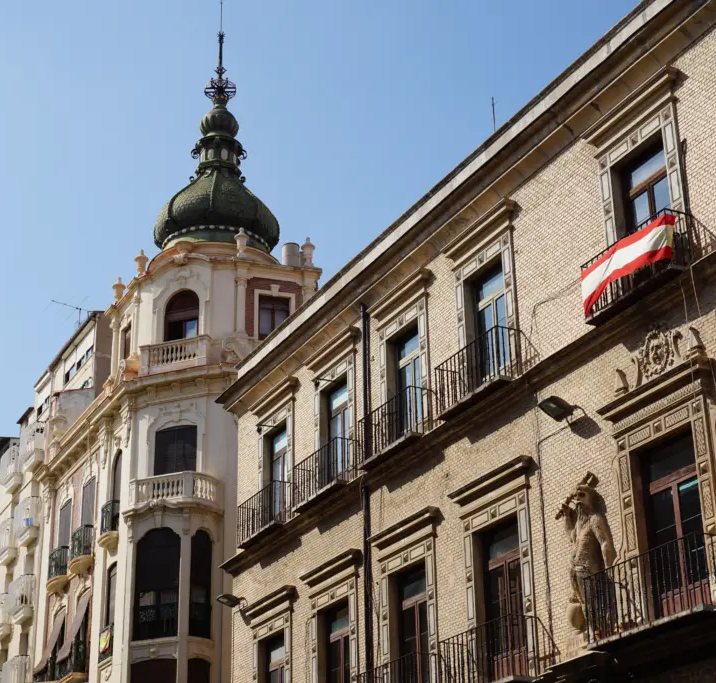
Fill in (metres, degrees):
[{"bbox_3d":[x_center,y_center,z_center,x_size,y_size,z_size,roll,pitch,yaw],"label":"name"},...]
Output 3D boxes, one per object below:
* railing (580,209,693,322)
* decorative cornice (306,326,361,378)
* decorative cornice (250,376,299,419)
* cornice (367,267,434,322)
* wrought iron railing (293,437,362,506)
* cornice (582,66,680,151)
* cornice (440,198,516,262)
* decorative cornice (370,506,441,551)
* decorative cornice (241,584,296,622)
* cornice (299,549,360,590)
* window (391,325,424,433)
[{"bbox_3d":[4.393,-1.130,22.849,0.520,1.009,2.162,11,-27,-25],"label":"railing"},{"bbox_3d":[-0.612,0.257,33.255,0.232,0.310,2.408,11,-27,-25],"label":"decorative cornice"},{"bbox_3d":[-2.105,1.447,35.860,0.232,0.310,2.408,11,-27,-25],"label":"decorative cornice"},{"bbox_3d":[0.854,-0.912,30.696,0.232,0.310,2.408,11,-27,-25],"label":"cornice"},{"bbox_3d":[-0.734,2.959,32.010,0.545,0.969,2.147,11,-27,-25],"label":"wrought iron railing"},{"bbox_3d":[4.509,-3.827,24.315,0.232,0.310,2.408,11,-27,-25],"label":"cornice"},{"bbox_3d":[2.306,-2.070,28.160,0.232,0.310,2.408,11,-27,-25],"label":"cornice"},{"bbox_3d":[0.871,3.722,28.467,0.280,0.288,2.524,11,-27,-25],"label":"decorative cornice"},{"bbox_3d":[-2.095,6.129,33.881,0.232,0.276,2.491,11,-27,-25],"label":"decorative cornice"},{"bbox_3d":[-0.625,4.957,31.315,0.232,0.276,2.491,11,-27,-25],"label":"cornice"},{"bbox_3d":[1.054,0.982,29.872,0.240,2.703,1.392,11,-27,-25],"label":"window"}]

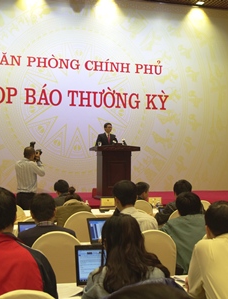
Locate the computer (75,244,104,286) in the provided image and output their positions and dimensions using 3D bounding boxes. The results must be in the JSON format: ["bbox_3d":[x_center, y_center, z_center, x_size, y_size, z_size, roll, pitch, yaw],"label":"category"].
[{"bbox_3d":[-0.014,0.645,2.784,0.335,0.225,0.315,1,-1,-13],"label":"computer"}]

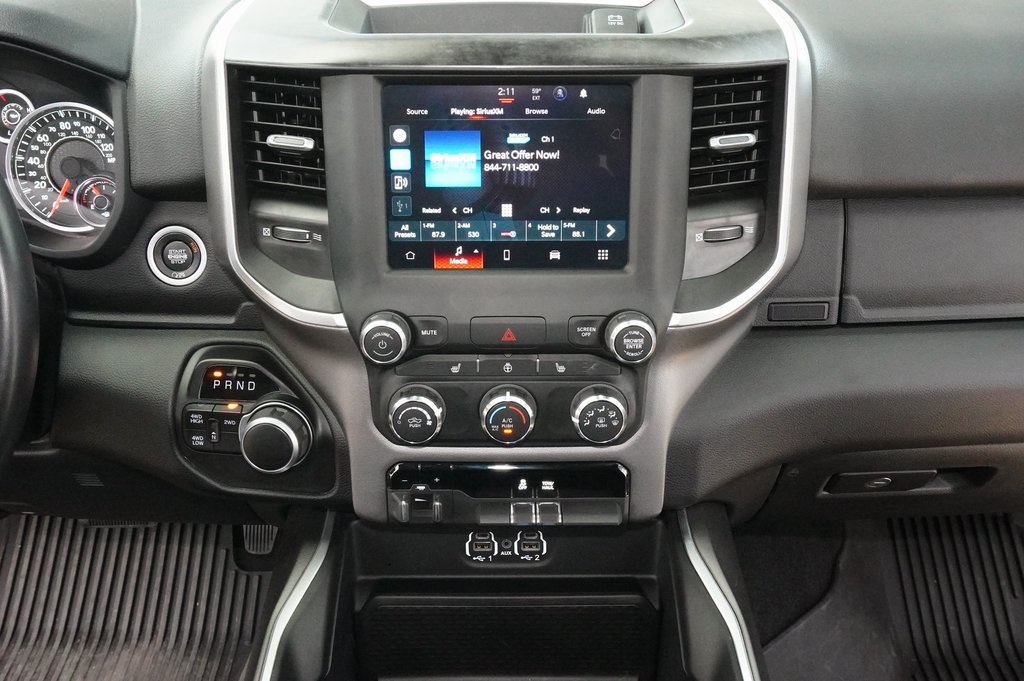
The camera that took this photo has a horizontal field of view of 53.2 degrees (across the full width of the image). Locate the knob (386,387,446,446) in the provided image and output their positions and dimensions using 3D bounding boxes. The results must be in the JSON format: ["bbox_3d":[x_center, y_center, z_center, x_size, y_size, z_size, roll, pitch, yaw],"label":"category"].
[{"bbox_3d":[-0.070,0.056,0.750,0.043,0.043,0.021,0,15,0],"label":"knob"}]

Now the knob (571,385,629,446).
[{"bbox_3d":[0.065,0.056,0.752,0.043,0.043,0.019,0,18,0],"label":"knob"}]

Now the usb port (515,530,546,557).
[{"bbox_3d":[0.014,0.156,0.787,0.025,0.020,0.010,0,5,0],"label":"usb port"}]

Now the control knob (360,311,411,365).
[{"bbox_3d":[-0.091,0.000,0.732,0.037,0.037,0.019,0,18,0],"label":"control knob"}]

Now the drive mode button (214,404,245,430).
[{"bbox_3d":[-0.213,0.058,0.769,0.022,0.020,0.008,2,16,5],"label":"drive mode button"}]

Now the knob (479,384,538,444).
[{"bbox_3d":[-0.003,0.056,0.752,0.043,0.043,0.019,0,18,0],"label":"knob"}]

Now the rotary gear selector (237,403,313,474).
[{"bbox_3d":[-0.178,0.075,0.761,0.056,0.056,0.021,2,16,5],"label":"rotary gear selector"}]

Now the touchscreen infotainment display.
[{"bbox_3d":[-0.003,-0.114,0.724,0.172,0.130,0.012,0,15,0],"label":"touchscreen infotainment display"}]

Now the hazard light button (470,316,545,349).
[{"bbox_3d":[-0.003,-0.006,0.747,0.055,0.025,0.010,0,15,0],"label":"hazard light button"}]

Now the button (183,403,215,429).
[{"bbox_3d":[-0.236,0.057,0.771,0.021,0.019,0.008,2,16,5],"label":"button"}]

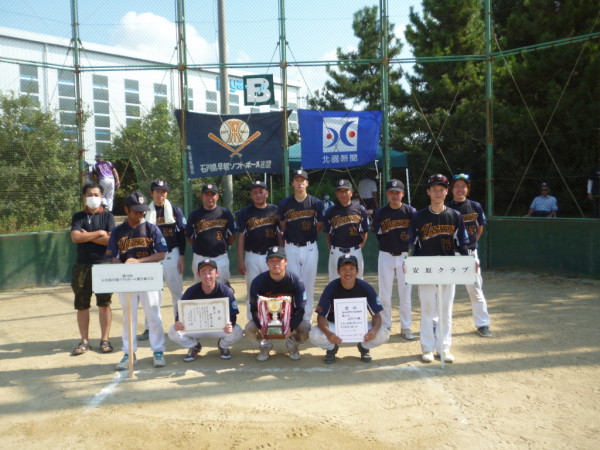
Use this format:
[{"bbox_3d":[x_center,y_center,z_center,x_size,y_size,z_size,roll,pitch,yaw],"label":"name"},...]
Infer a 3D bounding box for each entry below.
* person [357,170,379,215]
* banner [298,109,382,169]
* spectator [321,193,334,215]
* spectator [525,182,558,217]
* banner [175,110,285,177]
[{"bbox_3d":[1.730,-0.509,12.245,0.540,1.700,0.360,-1,3,3],"label":"person"},{"bbox_3d":[0.794,-1.687,9.520,1.620,1.150,0.080,-1,3,1],"label":"banner"},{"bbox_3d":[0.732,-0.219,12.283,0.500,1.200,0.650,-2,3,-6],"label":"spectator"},{"bbox_3d":[4.562,-0.189,9.173,0.620,1.250,0.750,1,4,37],"label":"spectator"},{"bbox_3d":[-1.344,-1.589,9.520,2.200,1.280,0.080,-1,3,1],"label":"banner"}]

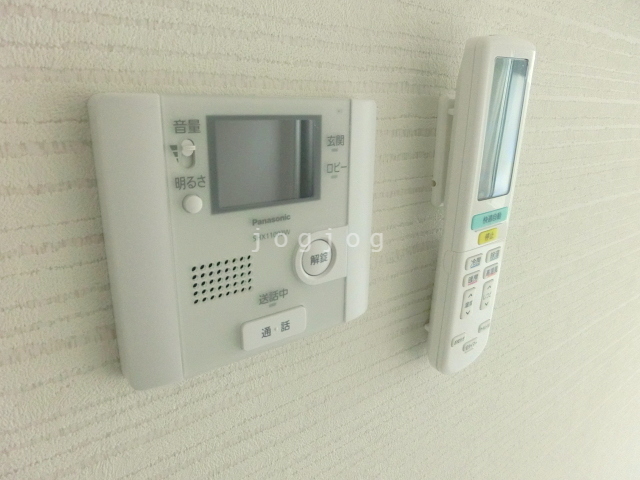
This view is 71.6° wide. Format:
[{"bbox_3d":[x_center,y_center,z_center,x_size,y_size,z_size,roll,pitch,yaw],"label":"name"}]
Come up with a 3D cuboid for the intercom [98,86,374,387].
[{"bbox_3d":[-0.028,-0.005,0.223,0.144,0.127,0.020,-12,20,-36],"label":"intercom"}]

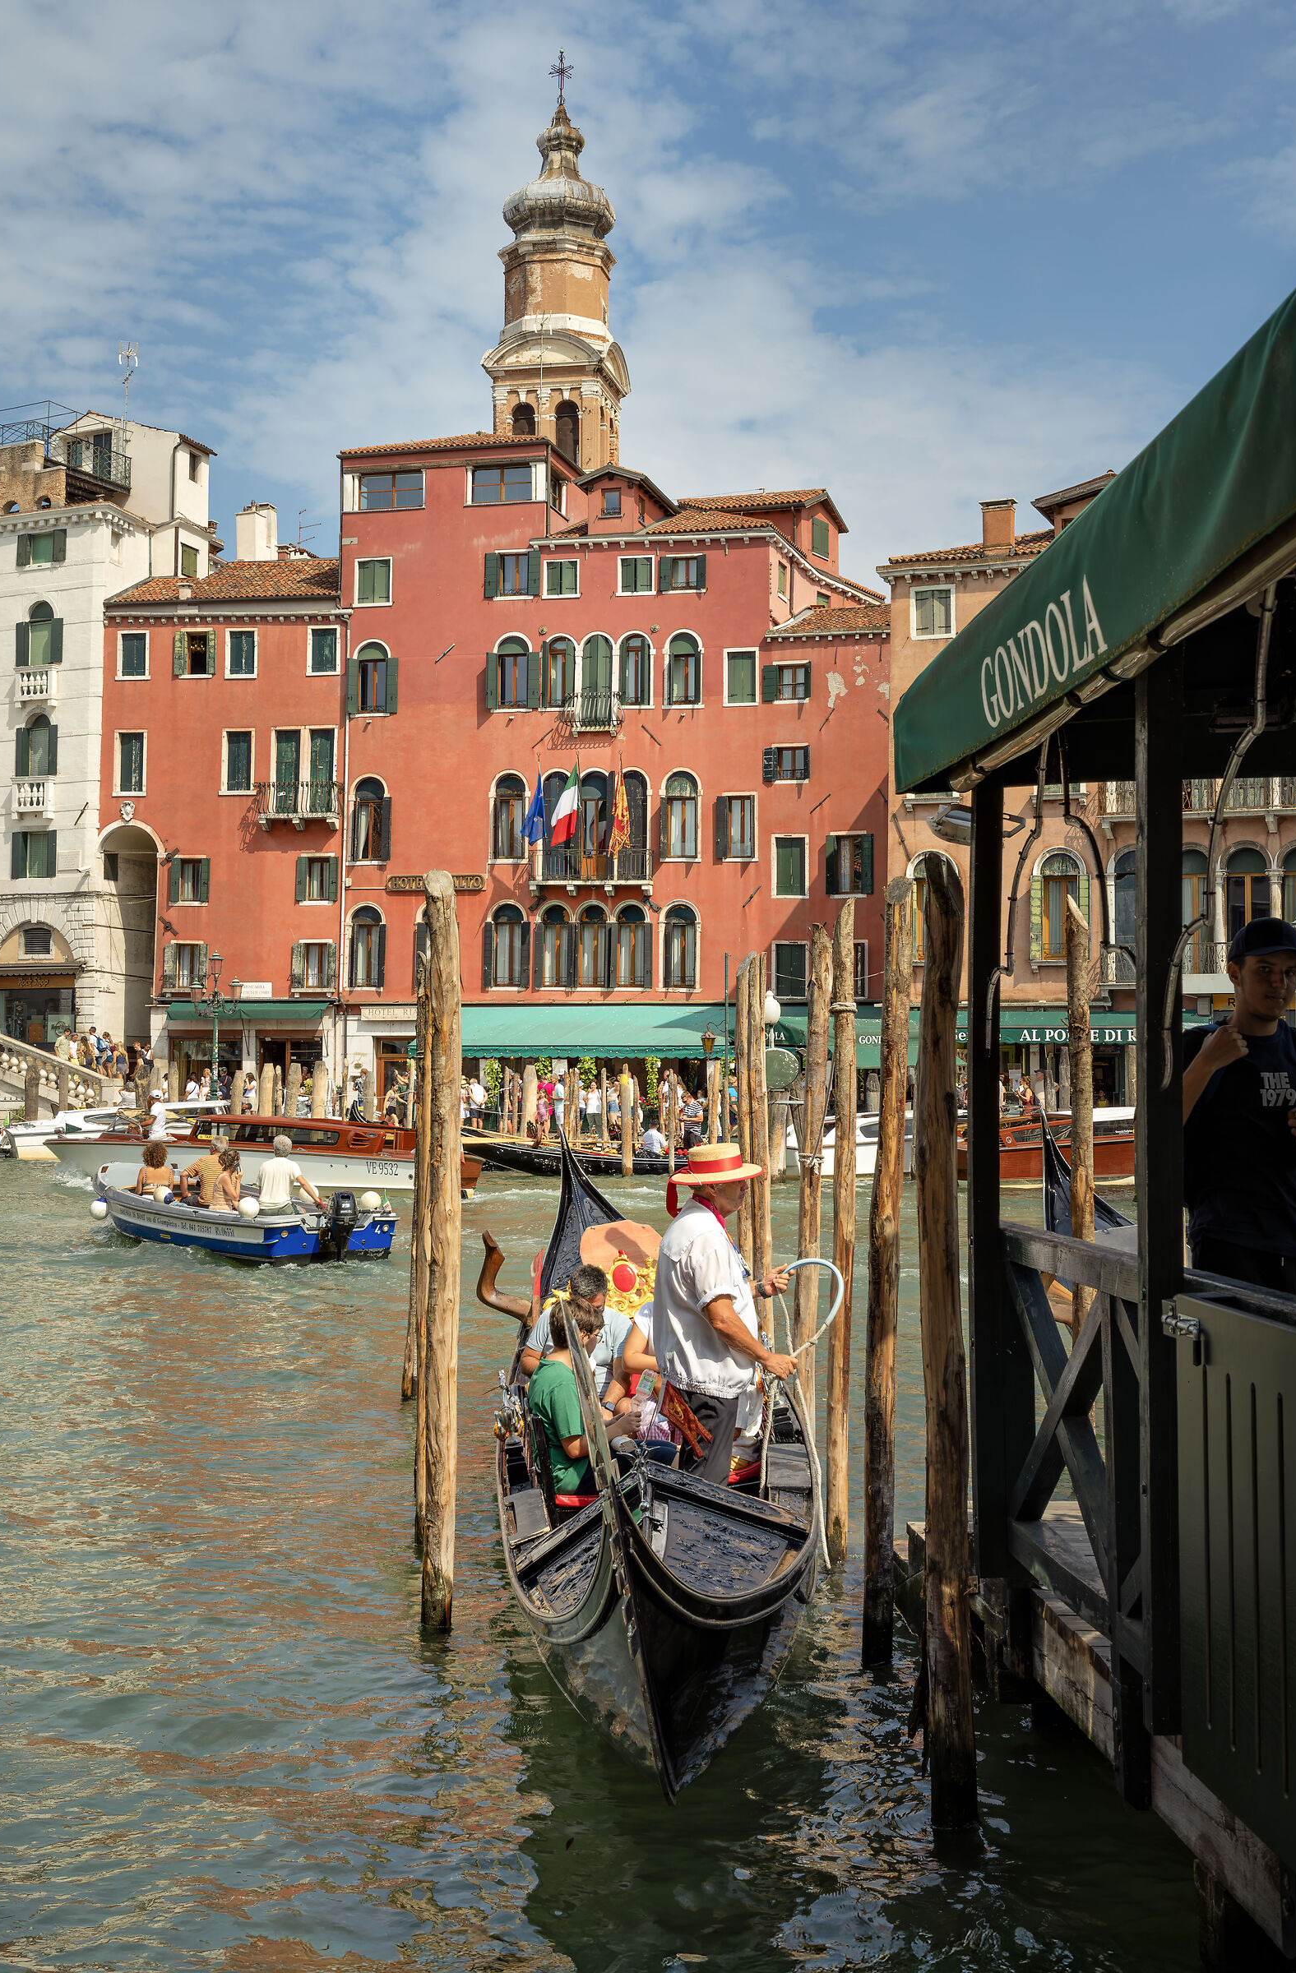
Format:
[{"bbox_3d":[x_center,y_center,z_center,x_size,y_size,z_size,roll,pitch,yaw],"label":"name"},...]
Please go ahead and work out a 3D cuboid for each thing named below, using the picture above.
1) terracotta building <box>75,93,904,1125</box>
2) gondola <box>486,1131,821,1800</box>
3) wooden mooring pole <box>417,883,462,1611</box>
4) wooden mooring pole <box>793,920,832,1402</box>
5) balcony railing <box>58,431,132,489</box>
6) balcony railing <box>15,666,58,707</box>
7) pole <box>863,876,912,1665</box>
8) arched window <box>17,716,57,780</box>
[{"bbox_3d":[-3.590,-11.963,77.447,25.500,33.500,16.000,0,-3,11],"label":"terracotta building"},{"bbox_3d":[-0.184,1.957,12.076,1.550,1.750,10.700,-5,-2,-3],"label":"gondola"},{"bbox_3d":[-0.852,1.070,9.166,0.145,3.074,0.145,0,-3,-5],"label":"wooden mooring pole"},{"bbox_3d":[0.864,1.208,11.867,0.125,3.068,0.125,2,-2,4],"label":"wooden mooring pole"},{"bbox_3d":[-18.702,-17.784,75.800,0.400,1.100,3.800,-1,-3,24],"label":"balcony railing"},{"bbox_3d":[-19.674,-9.647,72.300,1.500,1.200,0.400,-1,-3,22],"label":"balcony railing"},{"bbox_3d":[0.935,1.110,8.785,0.150,3.070,0.150,1,1,11],"label":"pole"},{"bbox_3d":[-19.731,-7.720,72.600,1.500,2.000,0.250,-1,-3,22],"label":"arched window"}]

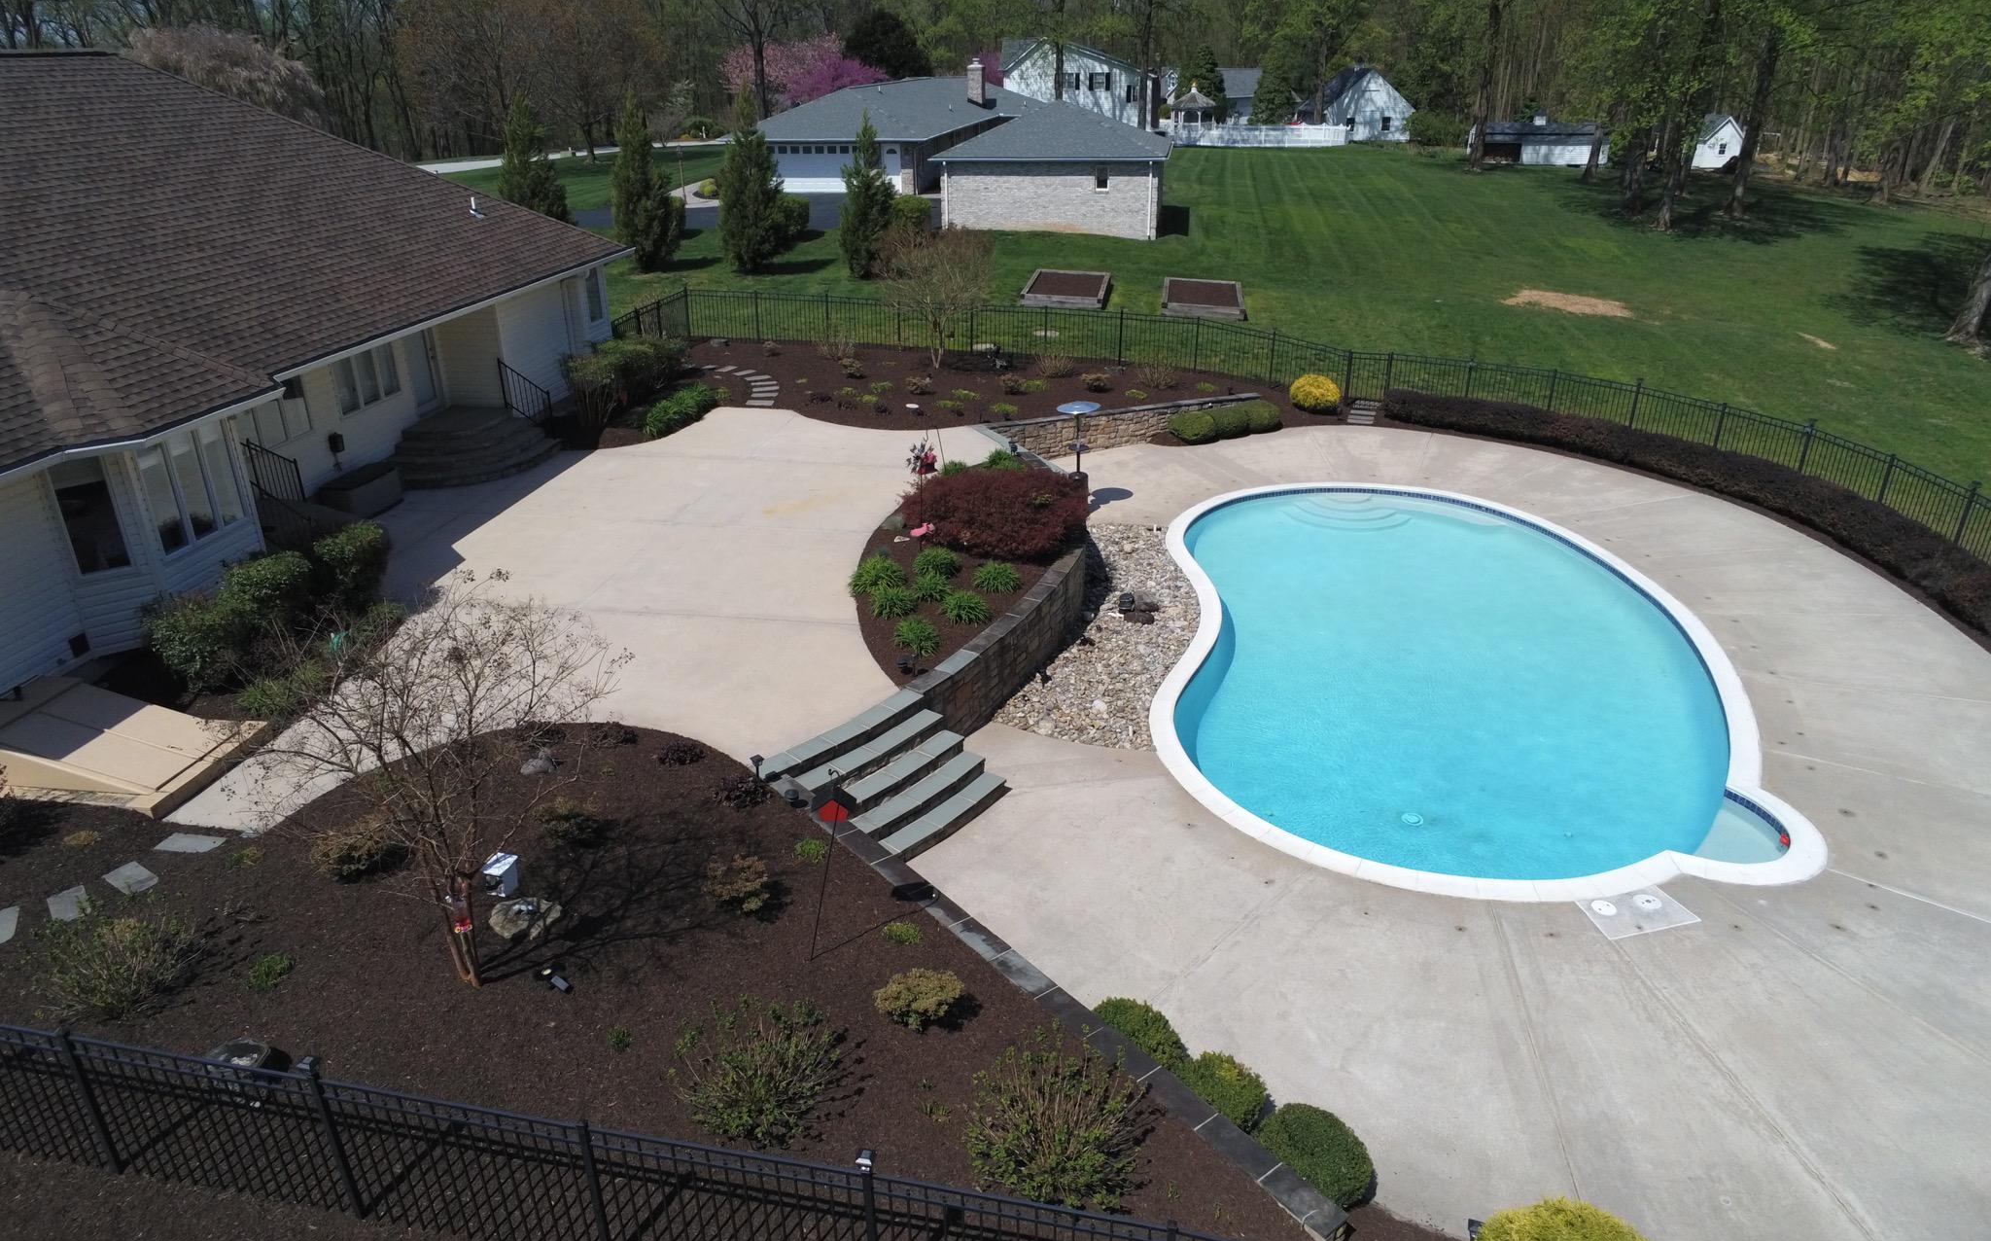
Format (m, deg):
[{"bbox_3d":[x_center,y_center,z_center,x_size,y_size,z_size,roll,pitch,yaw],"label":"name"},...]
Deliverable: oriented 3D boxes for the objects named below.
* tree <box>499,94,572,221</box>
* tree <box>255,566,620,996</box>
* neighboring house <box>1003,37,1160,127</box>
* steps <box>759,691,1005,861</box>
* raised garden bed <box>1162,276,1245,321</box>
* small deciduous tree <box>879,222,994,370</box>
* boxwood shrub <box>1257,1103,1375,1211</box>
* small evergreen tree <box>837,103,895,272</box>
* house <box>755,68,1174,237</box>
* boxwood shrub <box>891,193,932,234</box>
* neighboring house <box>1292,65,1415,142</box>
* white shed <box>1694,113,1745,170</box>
[{"bbox_3d":[-14.929,-14.192,42.789,2.100,5.250,2.100,-9,25,-16],"label":"tree"},{"bbox_3d":[-4.250,1.465,10.557,2.750,3.520,2.700,-1,24,0],"label":"tree"},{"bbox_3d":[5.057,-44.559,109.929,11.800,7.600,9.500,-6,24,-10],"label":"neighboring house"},{"bbox_3d":[-1.153,1.848,15.074,1.790,0.880,2.370,17,30,36],"label":"steps"},{"bbox_3d":[6.450,-9.980,41.000,2.440,0.310,4.750,2,24,8],"label":"raised garden bed"},{"bbox_3d":[-1.371,-7.525,30.857,2.650,3.360,2.550,-1,24,0],"label":"small deciduous tree"},{"bbox_3d":[2.405,4.085,10.060,0.940,0.640,0.920,-1,24,1],"label":"boxwood shrub"},{"bbox_3d":[-4.075,-13.062,40.315,1.850,4.800,1.850,-3,24,-5],"label":"small evergreen tree"},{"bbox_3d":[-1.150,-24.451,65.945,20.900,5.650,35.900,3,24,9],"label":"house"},{"bbox_3d":[-3.226,-15.019,48.905,1.650,1.450,1.650,-2,24,-3],"label":"boxwood shrub"},{"bbox_3d":[28.144,-40.421,103.382,7.600,5.300,6.600,-3,24,-4],"label":"neighboring house"},{"bbox_3d":[49.312,-33.261,91.797,3.500,3.400,4.200,0,24,3],"label":"white shed"}]

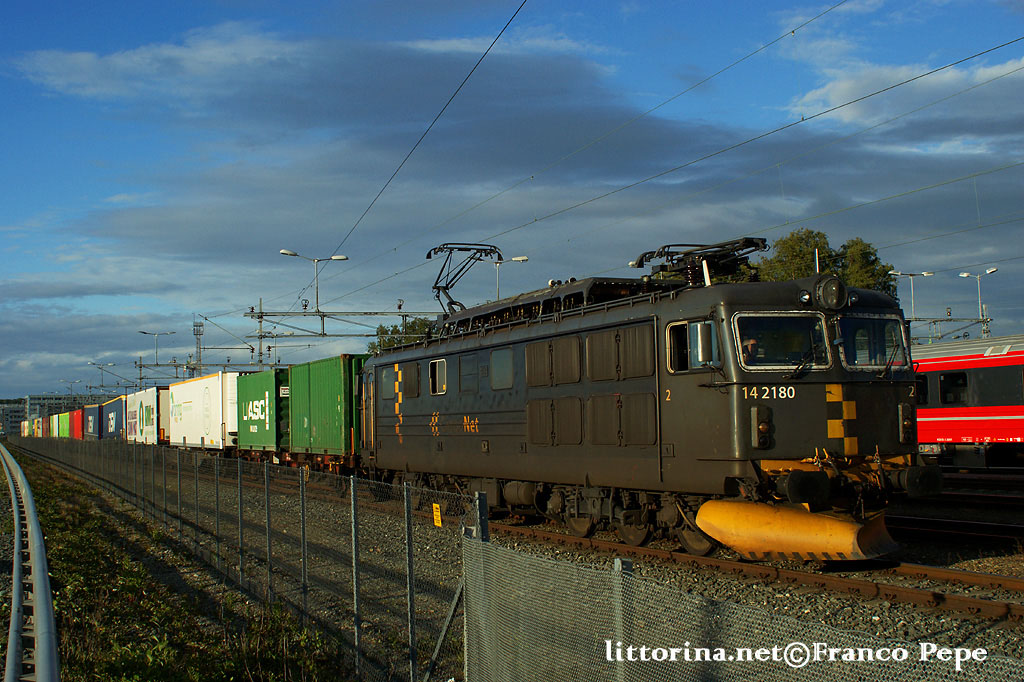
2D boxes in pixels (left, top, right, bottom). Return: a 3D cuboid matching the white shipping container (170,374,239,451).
[{"bbox_3d":[-12.960,3.180,53.300,2.550,2.950,13.500,0,-4,-24],"label":"white shipping container"}]

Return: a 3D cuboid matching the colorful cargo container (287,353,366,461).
[{"bbox_3d":[-4.460,1.868,34.150,2.438,2.591,6.058,0,-4,-24],"label":"colorful cargo container"}]

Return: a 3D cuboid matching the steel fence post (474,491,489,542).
[{"bbox_3d":[-0.225,2.270,10.050,0.080,2.000,0.080,0,-4,-24],"label":"steel fence post"}]

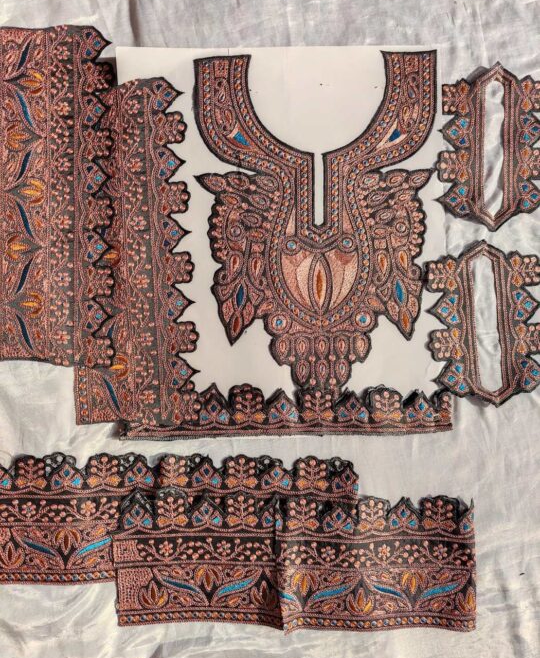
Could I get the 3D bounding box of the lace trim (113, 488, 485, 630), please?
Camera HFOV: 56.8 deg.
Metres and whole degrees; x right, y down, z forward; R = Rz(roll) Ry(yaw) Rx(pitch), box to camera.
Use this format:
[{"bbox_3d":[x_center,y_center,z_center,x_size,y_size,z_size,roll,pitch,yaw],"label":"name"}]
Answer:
[{"bbox_3d":[0.031,0.288,0.620,0.443,0.018,0.172,1,87,0],"label":"lace trim"}]

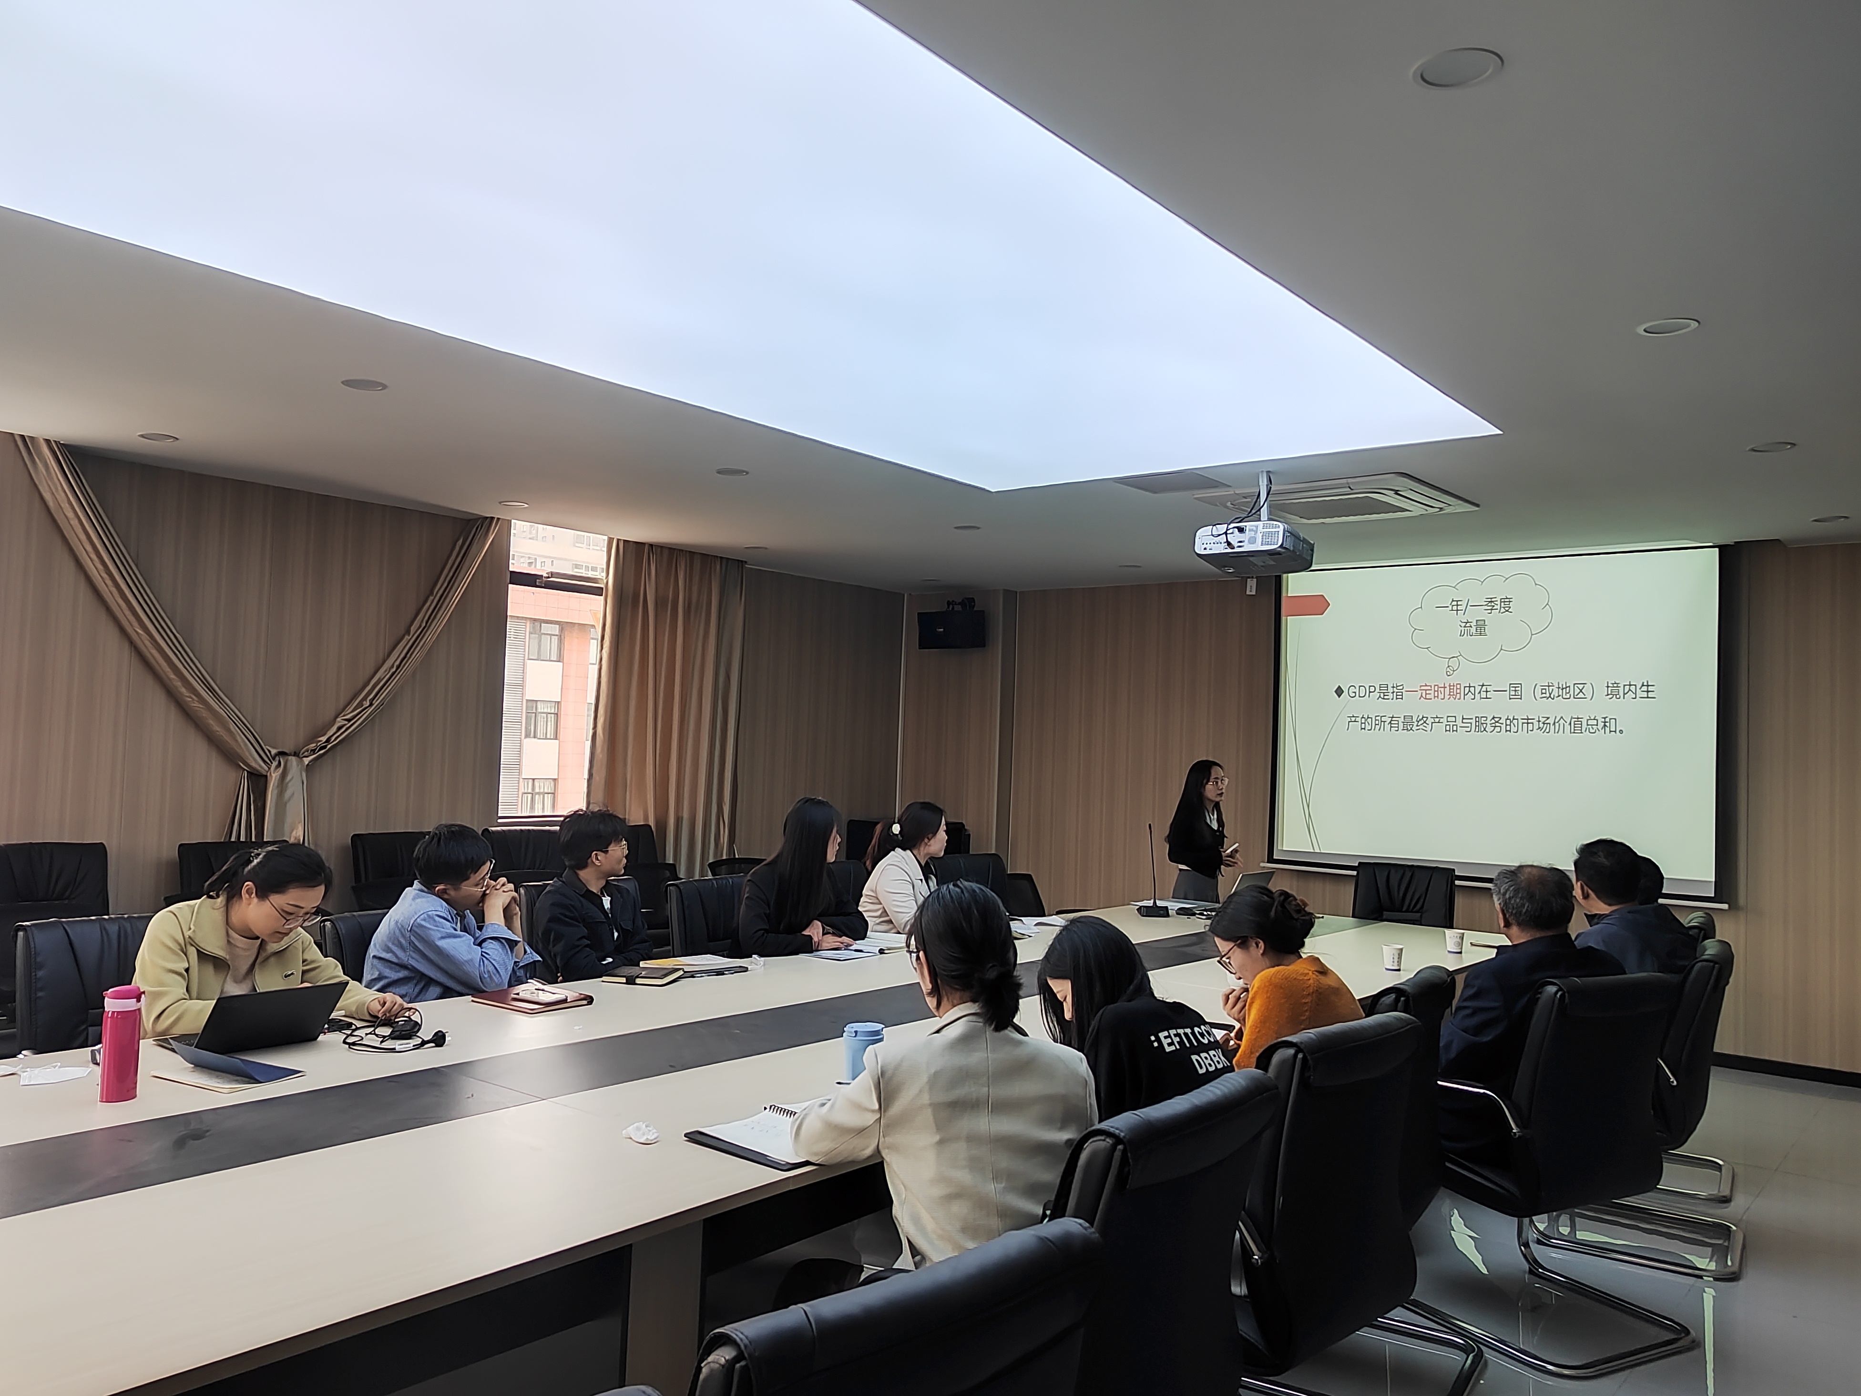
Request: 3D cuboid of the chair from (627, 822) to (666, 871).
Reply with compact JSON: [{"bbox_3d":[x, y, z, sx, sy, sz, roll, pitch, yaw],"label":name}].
[{"bbox_3d":[-1.752,1.329,8.312,0.620,1.030,0.580,0,-3,39],"label":"chair"}]

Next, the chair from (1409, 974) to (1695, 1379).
[{"bbox_3d":[1.713,1.233,3.761,0.620,0.980,0.650,3,-2,-28],"label":"chair"}]

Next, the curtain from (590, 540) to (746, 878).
[{"bbox_3d":[-1.714,0.398,8.680,0.200,2.700,1.200,0,-3,40],"label":"curtain"}]

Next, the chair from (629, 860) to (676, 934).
[{"bbox_3d":[-1.466,1.376,7.365,0.570,0.910,0.560,0,-3,39],"label":"chair"}]

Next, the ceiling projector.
[{"bbox_3d":[1.424,-0.776,5.847,0.410,0.410,0.340,0,-3,38],"label":"ceiling projector"}]

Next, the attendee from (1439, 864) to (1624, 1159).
[{"bbox_3d":[1.682,1.170,4.134,0.530,1.300,0.780,3,-2,-19],"label":"attendee"}]

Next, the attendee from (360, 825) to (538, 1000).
[{"bbox_3d":[-1.431,0.997,3.967,0.700,1.220,0.500,1,-2,23],"label":"attendee"}]

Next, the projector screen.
[{"bbox_3d":[3.194,0.130,7.828,2.570,1.870,0.060,0,-3,40],"label":"projector screen"}]

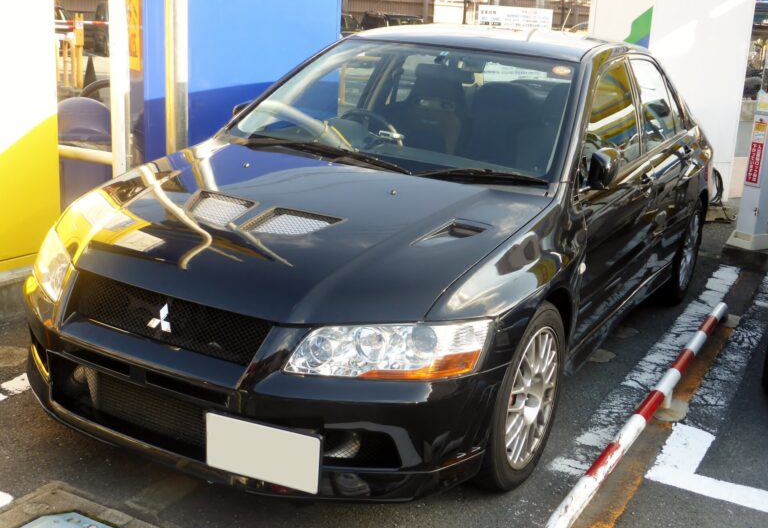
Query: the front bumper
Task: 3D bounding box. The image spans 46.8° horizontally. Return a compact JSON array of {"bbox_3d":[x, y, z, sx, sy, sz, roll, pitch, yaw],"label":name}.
[{"bbox_3d":[-0.565,0.301,2.693,1.740,0.480,0.570,13,17,27],"label":"front bumper"}]

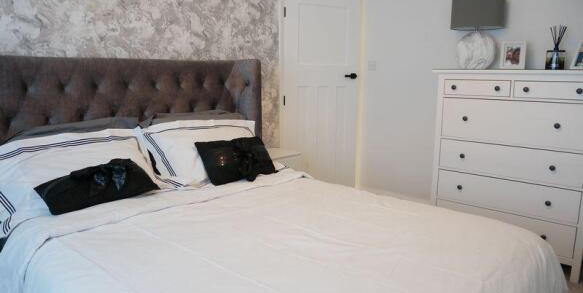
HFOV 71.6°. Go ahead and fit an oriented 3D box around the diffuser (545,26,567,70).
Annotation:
[{"bbox_3d":[1.728,-0.640,2.632,0.115,0.290,0.110,9,13,40],"label":"diffuser"}]

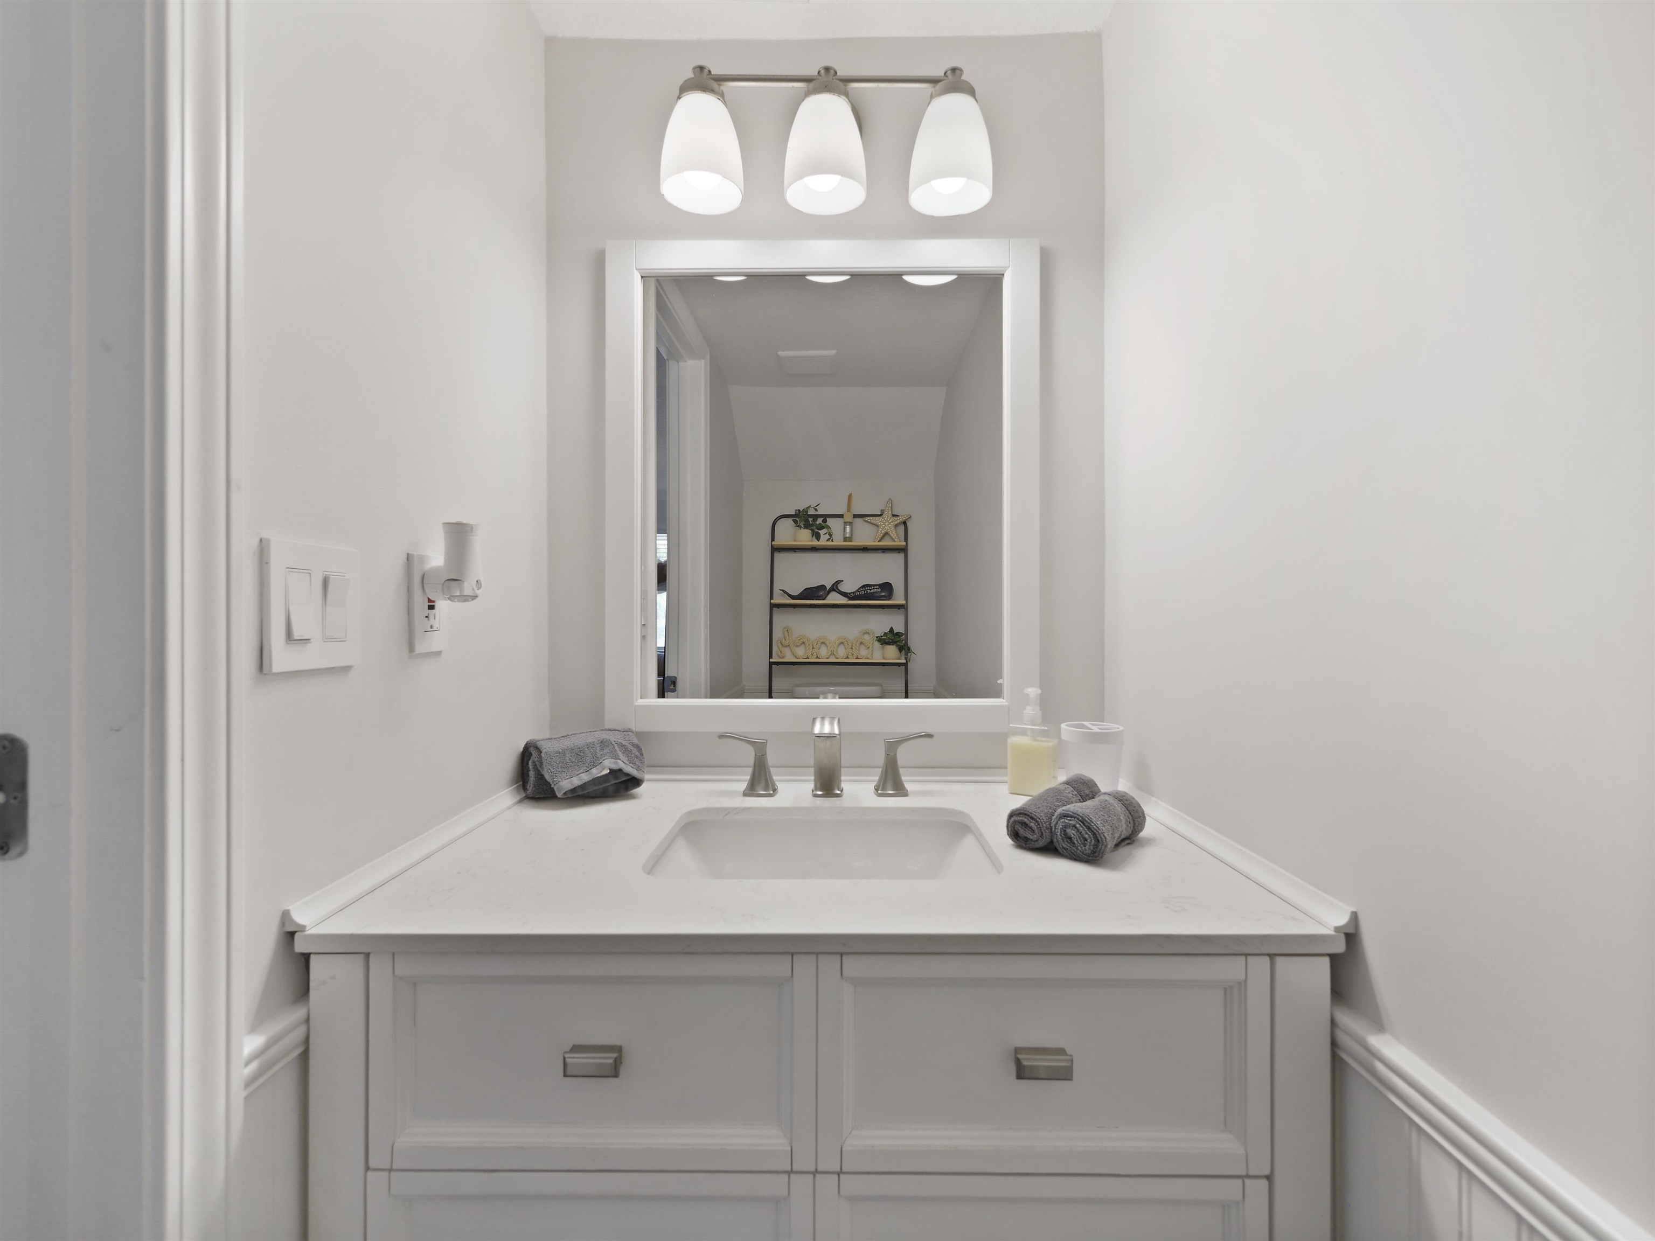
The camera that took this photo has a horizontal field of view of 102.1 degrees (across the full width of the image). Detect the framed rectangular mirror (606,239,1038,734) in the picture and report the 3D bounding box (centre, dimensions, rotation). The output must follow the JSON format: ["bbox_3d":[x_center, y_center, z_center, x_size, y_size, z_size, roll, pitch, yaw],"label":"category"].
[{"bbox_3d":[-0.008,-0.228,1.153,0.738,0.840,0.030,0,0,0],"label":"framed rectangular mirror"}]

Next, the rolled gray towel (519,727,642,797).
[{"bbox_3d":[-0.388,0.233,1.096,0.192,0.088,0.095,0,0,-12],"label":"rolled gray towel"}]

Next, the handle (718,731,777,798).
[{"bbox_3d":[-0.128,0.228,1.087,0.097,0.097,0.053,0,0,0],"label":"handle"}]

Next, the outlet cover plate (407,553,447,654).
[{"bbox_3d":[-0.484,-0.019,0.811,0.009,0.116,0.070,0,0,0],"label":"outlet cover plate"}]

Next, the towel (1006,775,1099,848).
[{"bbox_3d":[0.298,0.249,0.873,0.060,0.056,0.150,0,0,40],"label":"towel"}]

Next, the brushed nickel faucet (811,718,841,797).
[{"bbox_3d":[-0.001,0.211,1.034,0.050,0.132,0.155,0,0,0],"label":"brushed nickel faucet"}]

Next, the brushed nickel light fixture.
[{"bbox_3d":[-0.004,-0.770,1.079,0.526,0.214,0.178,0,0,0],"label":"brushed nickel light fixture"}]

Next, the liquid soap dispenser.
[{"bbox_3d":[0.331,0.192,1.073,0.066,0.168,0.050,0,0,27],"label":"liquid soap dispenser"}]

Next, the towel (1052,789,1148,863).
[{"bbox_3d":[0.332,0.248,0.814,0.067,0.060,0.128,0,0,44],"label":"towel"}]

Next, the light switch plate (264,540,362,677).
[{"bbox_3d":[-0.484,-0.013,0.633,0.011,0.117,0.113,0,0,0],"label":"light switch plate"}]

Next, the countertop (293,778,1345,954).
[{"bbox_3d":[-0.006,0.287,0.880,0.940,0.020,0.565,0,0,0],"label":"countertop"}]

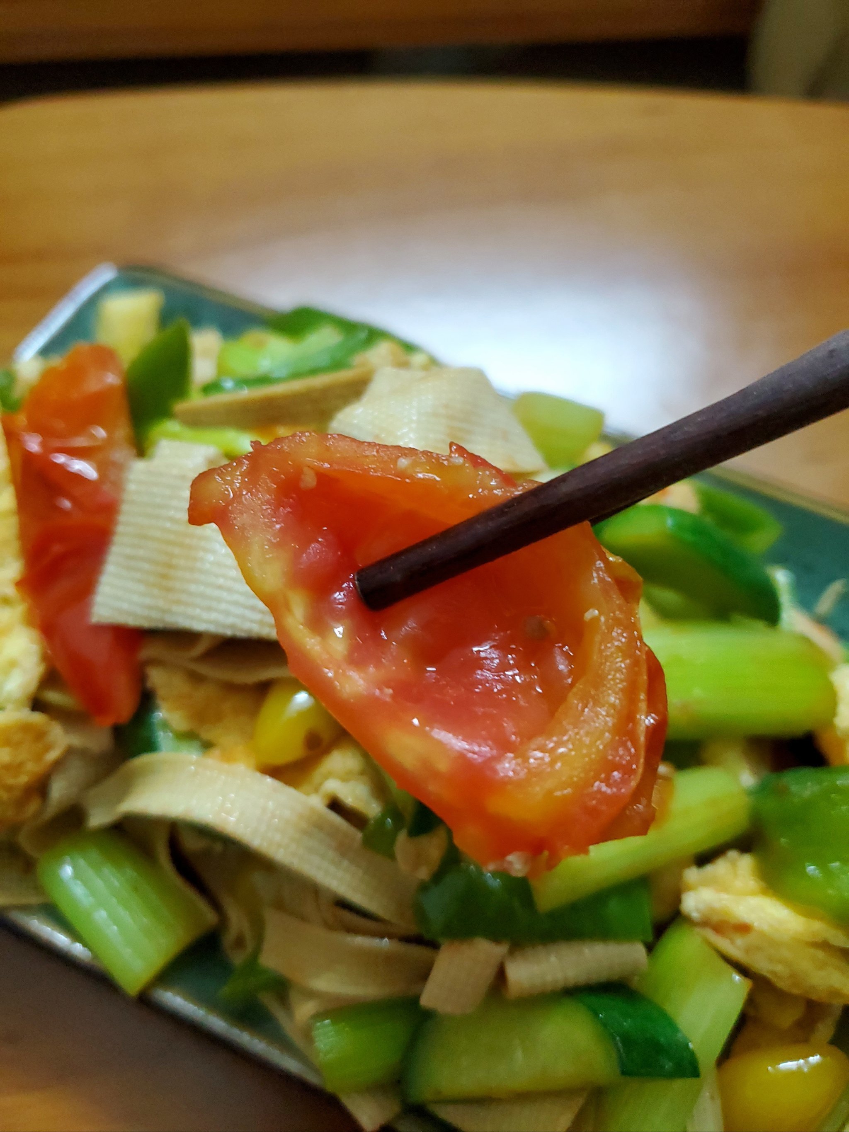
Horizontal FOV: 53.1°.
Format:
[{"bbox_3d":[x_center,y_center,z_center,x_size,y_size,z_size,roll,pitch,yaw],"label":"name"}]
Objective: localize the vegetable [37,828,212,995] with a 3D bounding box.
[{"bbox_3d":[-0.058,0.067,0.167,0.026,0.010,0.019,44,65,9],"label":"vegetable"}]

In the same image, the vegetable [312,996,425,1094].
[{"bbox_3d":[-0.010,0.088,0.156,0.019,0.010,0.016,-4,58,2],"label":"vegetable"}]

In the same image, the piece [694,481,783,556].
[{"bbox_3d":[0.088,-0.013,0.236,0.019,0.010,0.013,28,61,14],"label":"piece"}]

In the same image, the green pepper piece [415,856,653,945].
[{"bbox_3d":[0.022,0.067,0.169,0.045,0.009,0.014,1,58,-2],"label":"green pepper piece"}]

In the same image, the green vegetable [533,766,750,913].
[{"bbox_3d":[0.043,0.054,0.170,0.041,0.010,0.014,-19,61,-14],"label":"green vegetable"}]

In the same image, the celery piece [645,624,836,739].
[{"bbox_3d":[0.069,0.026,0.196,0.044,0.013,0.020,1,58,-6],"label":"celery piece"}]

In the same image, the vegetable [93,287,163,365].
[{"bbox_3d":[-0.089,-0.072,0.257,0.017,0.010,0.020,0,64,-3],"label":"vegetable"}]

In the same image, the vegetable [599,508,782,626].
[{"bbox_3d":[0.067,0.000,0.216,0.039,0.017,0.013,19,59,5],"label":"vegetable"}]

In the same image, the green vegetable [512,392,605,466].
[{"bbox_3d":[0.037,-0.038,0.237,0.022,0.012,0.014,15,59,6],"label":"green vegetable"}]

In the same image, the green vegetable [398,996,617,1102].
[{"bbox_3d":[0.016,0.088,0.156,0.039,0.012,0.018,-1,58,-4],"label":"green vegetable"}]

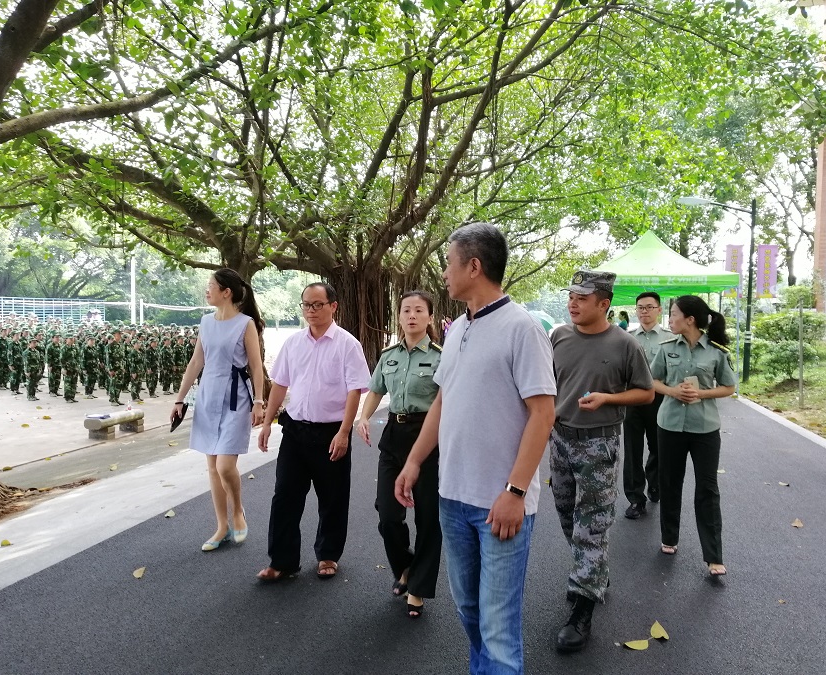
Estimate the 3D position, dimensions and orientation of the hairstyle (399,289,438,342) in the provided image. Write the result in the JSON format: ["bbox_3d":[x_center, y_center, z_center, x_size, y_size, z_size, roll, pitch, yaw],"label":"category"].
[{"bbox_3d":[0.034,-0.110,3.550,0.190,0.270,0.230,1,2,12],"label":"hairstyle"}]

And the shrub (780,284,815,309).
[{"bbox_3d":[13.651,-1.456,24.000,1.300,0.900,1.200,1,2,14],"label":"shrub"}]

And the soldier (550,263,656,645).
[{"bbox_3d":[0.888,0.530,3.200,0.540,1.710,0.560,1,2,22],"label":"soldier"}]

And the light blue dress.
[{"bbox_3d":[-1.176,0.282,4.150,0.410,0.870,0.330,1,2,18],"label":"light blue dress"}]

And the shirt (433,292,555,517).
[{"bbox_3d":[0.246,0.215,2.150,0.500,0.700,0.310,2,3,41],"label":"shirt"}]

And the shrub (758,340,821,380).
[{"bbox_3d":[8.080,0.470,14.500,1.350,0.880,1.250,1,2,15],"label":"shrub"}]

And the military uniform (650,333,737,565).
[{"bbox_3d":[1.687,0.659,4.050,0.500,1.370,0.420,1,2,22],"label":"military uniform"}]

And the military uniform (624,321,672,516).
[{"bbox_3d":[1.847,0.594,5.280,0.480,1.450,0.420,1,2,15],"label":"military uniform"}]

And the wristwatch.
[{"bbox_3d":[0.326,0.488,2.170,0.068,0.024,0.055,22,-11,3],"label":"wristwatch"}]

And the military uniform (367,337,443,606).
[{"bbox_3d":[-0.034,0.666,3.490,0.440,1.340,0.440,1,2,14],"label":"military uniform"}]

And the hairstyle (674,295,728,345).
[{"bbox_3d":[1.770,-0.104,4.150,0.330,0.320,0.200,1,2,6],"label":"hairstyle"}]

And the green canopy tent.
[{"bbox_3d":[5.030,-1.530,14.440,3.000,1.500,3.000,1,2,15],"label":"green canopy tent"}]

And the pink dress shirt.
[{"bbox_3d":[-0.525,0.193,3.840,0.550,0.580,0.310,1,2,8],"label":"pink dress shirt"}]

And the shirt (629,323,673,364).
[{"bbox_3d":[1.840,0.120,5.240,0.500,0.480,0.280,1,2,17],"label":"shirt"}]

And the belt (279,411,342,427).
[{"bbox_3d":[-0.565,0.478,3.920,0.370,0.060,0.270,1,2,14],"label":"belt"}]

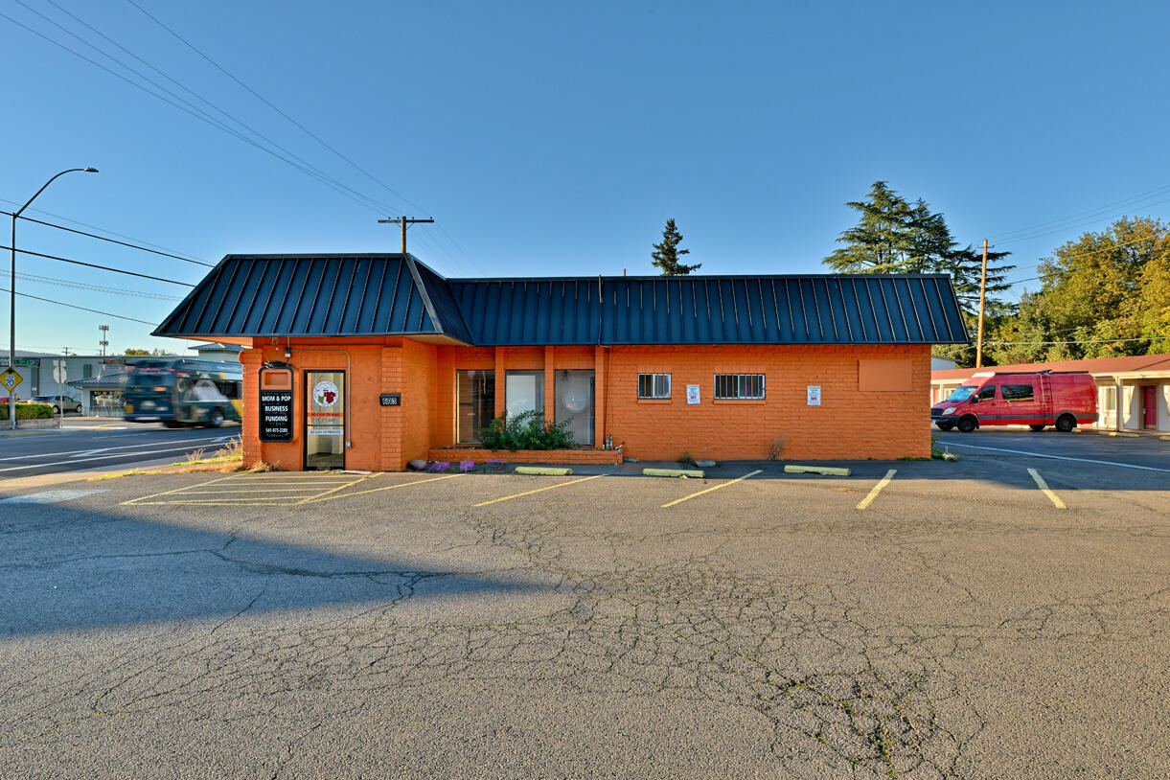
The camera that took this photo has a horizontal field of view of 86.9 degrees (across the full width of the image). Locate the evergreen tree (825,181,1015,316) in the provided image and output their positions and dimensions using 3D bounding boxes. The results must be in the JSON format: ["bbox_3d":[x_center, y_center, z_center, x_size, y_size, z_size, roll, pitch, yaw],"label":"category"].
[{"bbox_3d":[34.300,-9.850,64.000,19.000,23.700,18.000,0,0,0],"label":"evergreen tree"}]

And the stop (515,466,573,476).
[{"bbox_3d":[-0.825,1.645,12.500,1.220,0.125,0.150,0,0,18],"label":"stop"}]

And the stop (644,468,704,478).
[{"bbox_3d":[1.780,1.650,12.280,1.220,0.125,0.150,0,0,18],"label":"stop"}]

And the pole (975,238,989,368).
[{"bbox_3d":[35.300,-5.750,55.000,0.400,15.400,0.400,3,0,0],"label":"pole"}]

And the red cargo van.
[{"bbox_3d":[19.850,0.510,28.800,6.940,2.780,2.000,0,0,2],"label":"red cargo van"}]

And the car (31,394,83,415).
[{"bbox_3d":[-46.600,1.280,54.500,1.820,1.620,4.500,0,0,-3],"label":"car"}]

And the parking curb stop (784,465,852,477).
[{"bbox_3d":[4.680,1.620,12.400,1.230,0.125,0.150,0,0,18],"label":"parking curb stop"}]

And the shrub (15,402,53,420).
[{"bbox_3d":[-26.000,1.040,29.000,1.100,0.830,1.500,0,0,8],"label":"shrub"}]

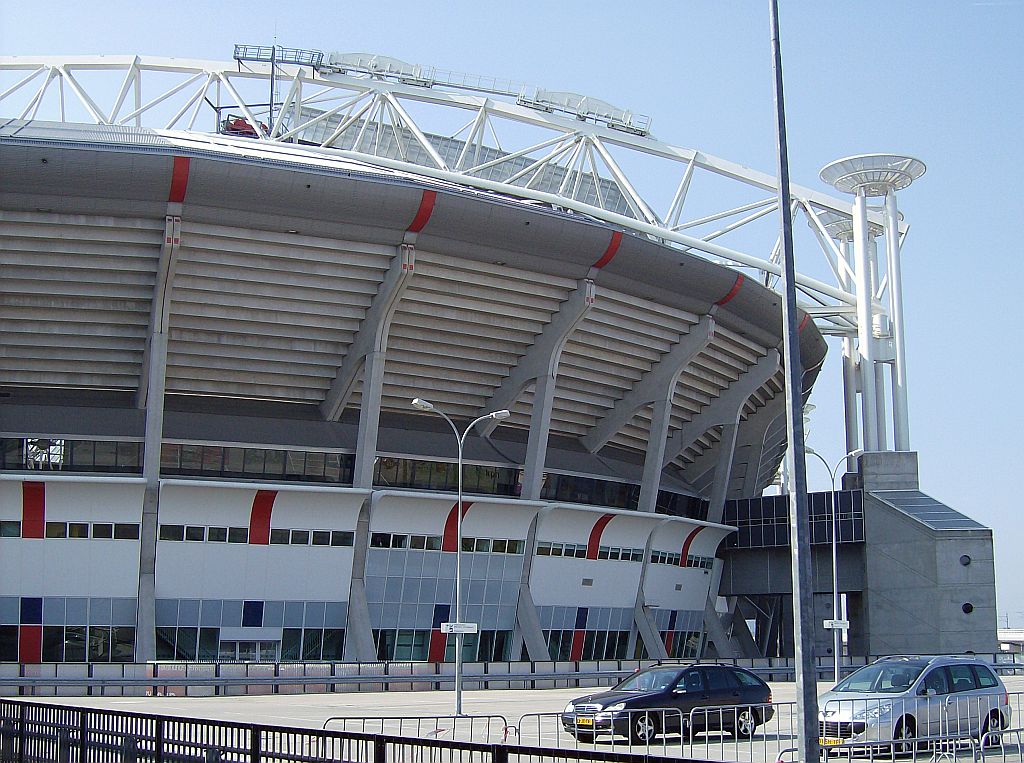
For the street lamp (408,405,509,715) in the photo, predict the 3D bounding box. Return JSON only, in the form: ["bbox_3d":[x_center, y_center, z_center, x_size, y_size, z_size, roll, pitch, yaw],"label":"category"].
[{"bbox_3d":[-1.300,4.409,34.317,2.950,7.850,0.400,7,-12,-34],"label":"street lamp"}]

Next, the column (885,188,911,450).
[{"bbox_3d":[26.581,-4.403,93.709,0.953,18.593,0.953,0,-10,3],"label":"column"}]

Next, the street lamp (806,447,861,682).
[{"bbox_3d":[10.191,5.829,42.800,2.950,7.850,0.400,7,-12,-34],"label":"street lamp"}]

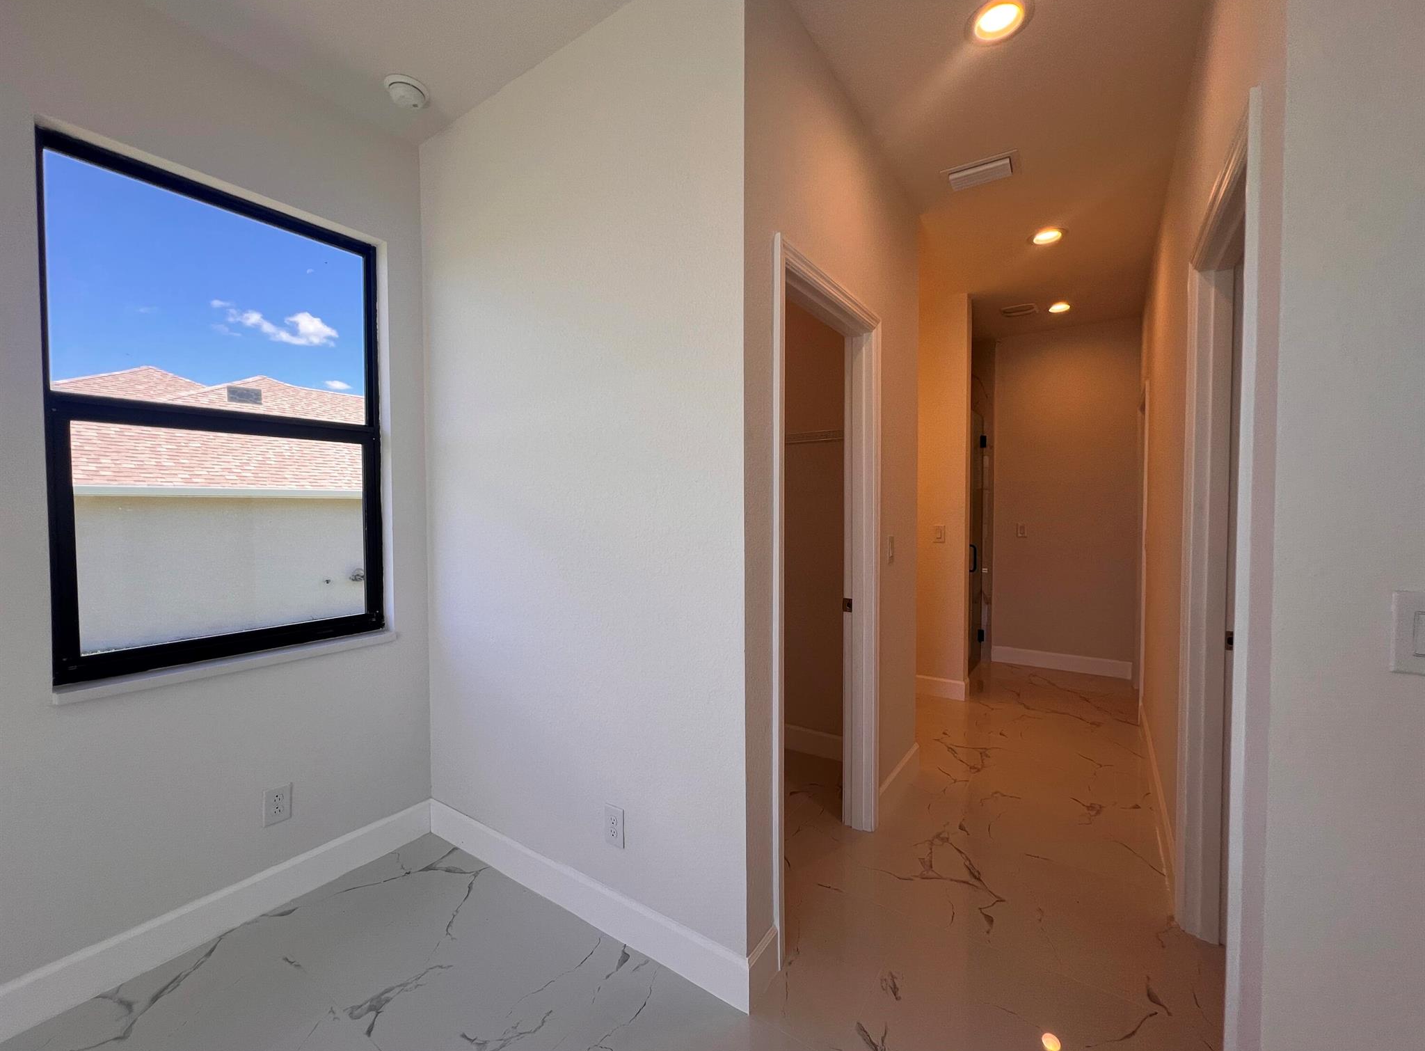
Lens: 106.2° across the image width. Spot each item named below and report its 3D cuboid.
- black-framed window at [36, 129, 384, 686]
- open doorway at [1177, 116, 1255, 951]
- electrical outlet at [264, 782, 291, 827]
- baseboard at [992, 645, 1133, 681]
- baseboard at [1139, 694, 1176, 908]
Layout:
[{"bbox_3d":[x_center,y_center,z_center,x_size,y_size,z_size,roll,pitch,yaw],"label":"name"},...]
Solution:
[{"bbox_3d":[-1.607,-0.331,1.831,0.070,1.530,0.850,1,2,36],"label":"black-framed window"},{"bbox_3d":[1.305,0.245,1.324,0.140,2.107,0.854,1,2,35],"label":"open doorway"},{"bbox_3d":[-1.483,0.954,1.827,0.008,0.118,0.075,1,2,36],"label":"electrical outlet"},{"bbox_3d":[2.938,1.159,4.545,1.000,0.132,0.016,1,2,35],"label":"baseboard"},{"bbox_3d":[2.128,1.211,2.582,0.016,0.134,1.890,1,2,36],"label":"baseboard"}]

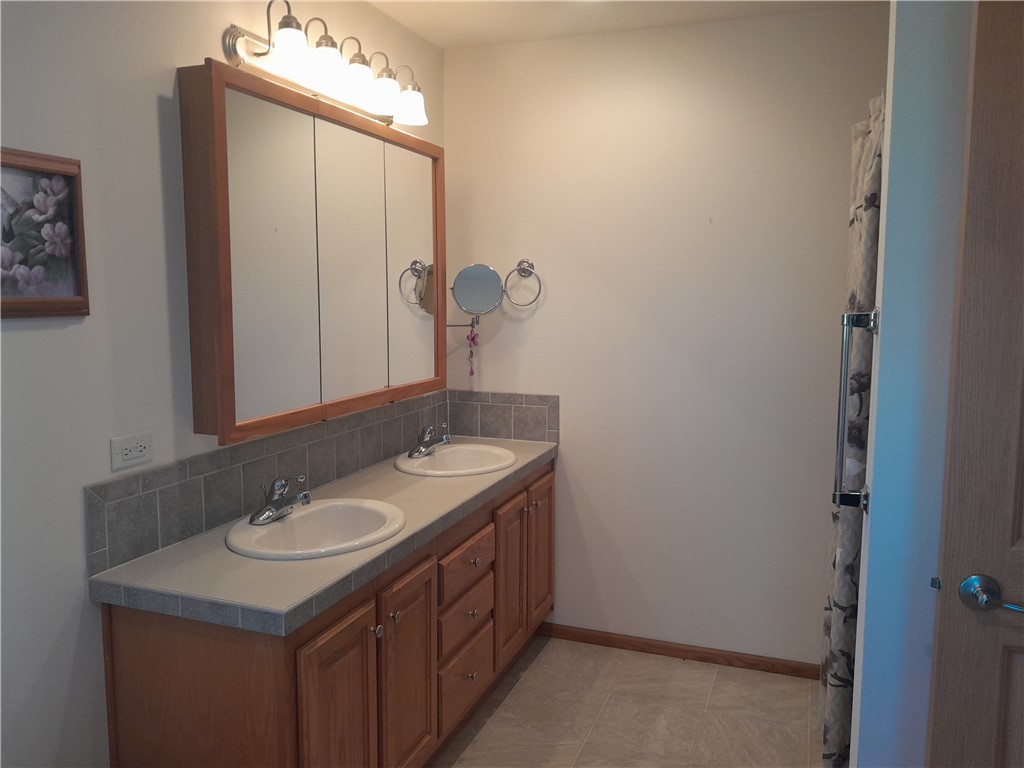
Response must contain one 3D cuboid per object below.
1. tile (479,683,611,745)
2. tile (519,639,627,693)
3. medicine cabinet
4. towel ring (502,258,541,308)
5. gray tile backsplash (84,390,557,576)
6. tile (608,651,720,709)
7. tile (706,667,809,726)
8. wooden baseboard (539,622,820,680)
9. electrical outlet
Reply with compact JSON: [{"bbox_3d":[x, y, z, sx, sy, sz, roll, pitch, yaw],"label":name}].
[{"bbox_3d":[0.142,1.135,2.804,0.348,0.010,0.345,3,7,20],"label":"tile"},{"bbox_3d":[0.266,1.099,3.126,0.348,0.010,0.350,3,7,20],"label":"tile"},{"bbox_3d":[-0.525,-0.372,2.506,0.113,0.905,1.266,3,7,20],"label":"medicine cabinet"},{"bbox_3d":[0.048,-0.406,3.208,0.152,0.187,0.057,3,7,20],"label":"towel ring"},{"bbox_3d":[-0.358,0.233,2.478,0.499,0.202,1.834,3,7,20],"label":"gray tile backsplash"},{"bbox_3d":[0.585,1.115,3.009,0.331,0.010,0.350,3,7,20],"label":"tile"},{"bbox_3d":[0.898,1.130,2.894,0.338,0.010,0.350,3,7,20],"label":"tile"},{"bbox_3d":[0.643,1.058,3.175,1.098,0.066,0.013,3,7,20],"label":"wooden baseboard"},{"bbox_3d":[-0.860,0.153,1.815,0.008,0.073,0.116,3,7,20],"label":"electrical outlet"}]

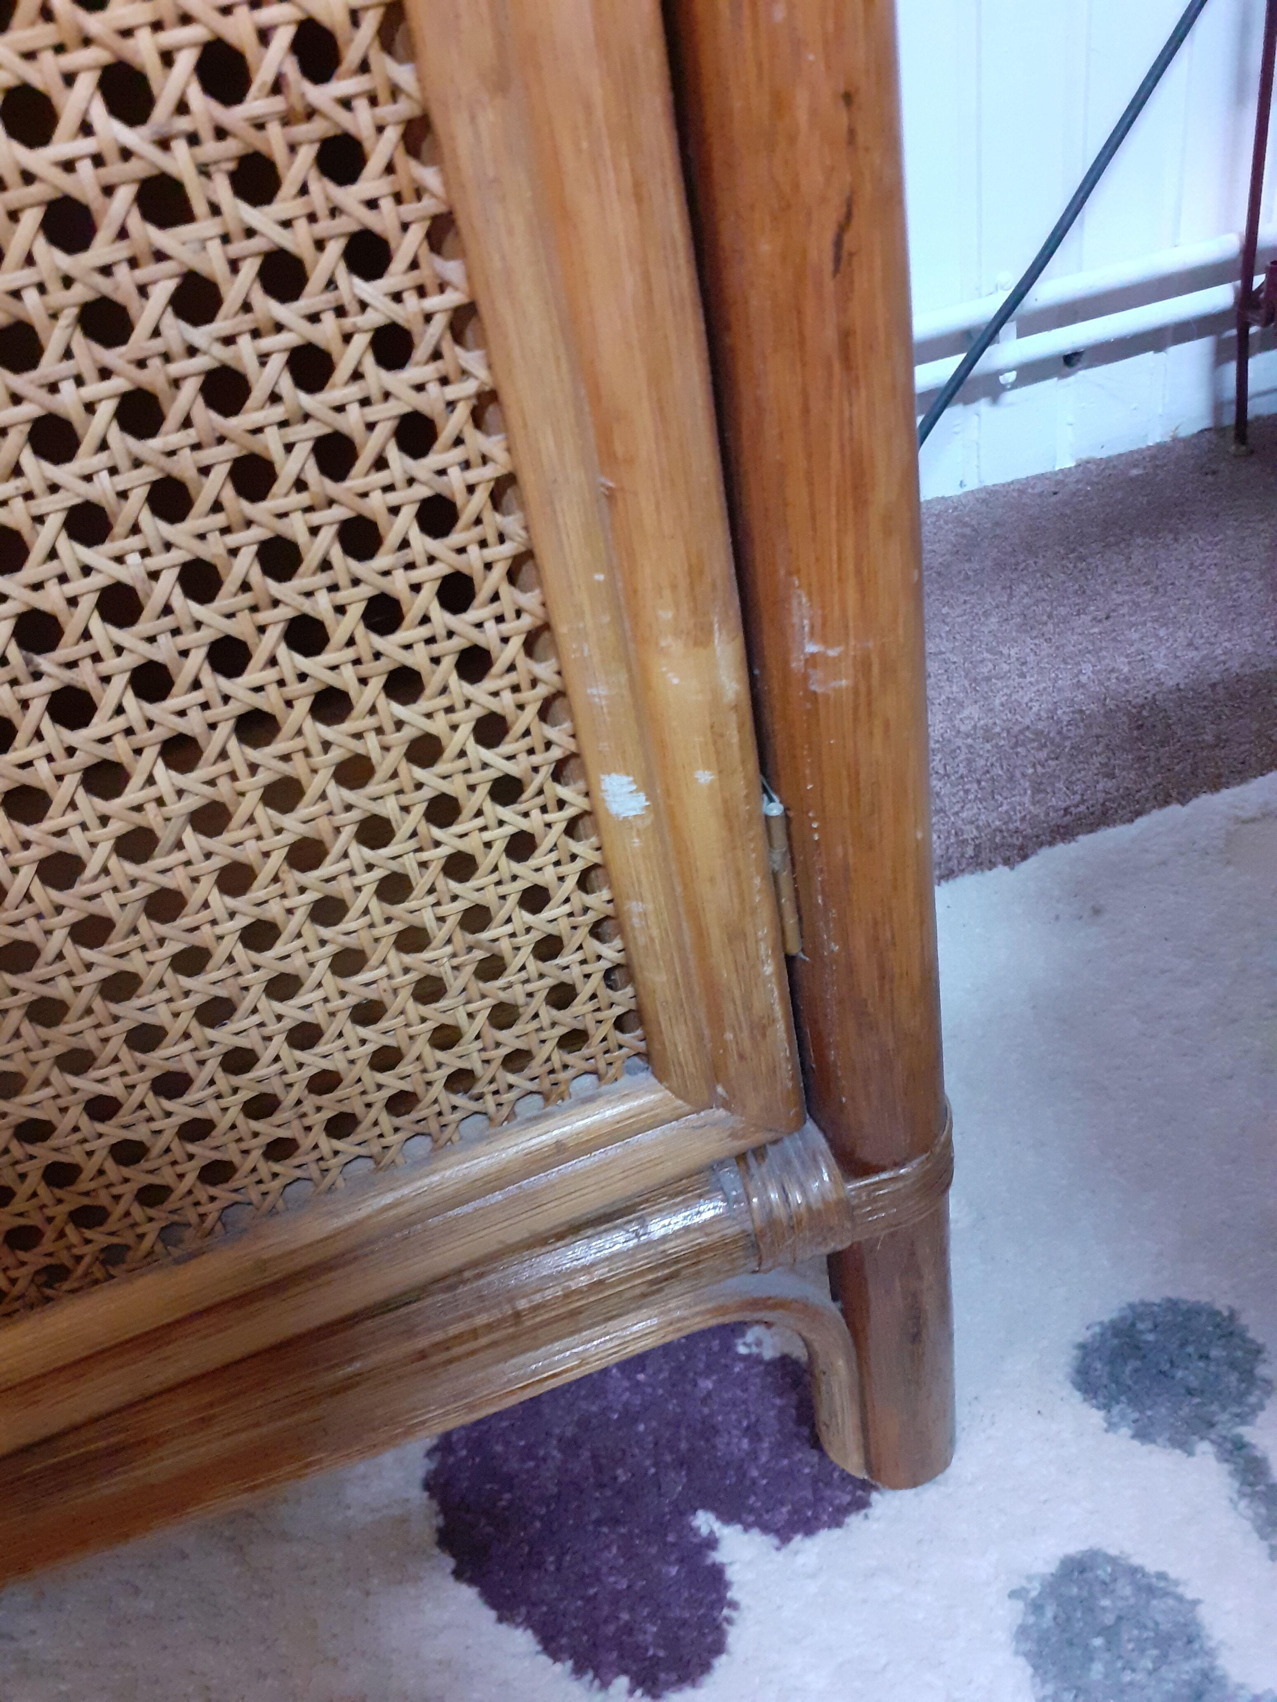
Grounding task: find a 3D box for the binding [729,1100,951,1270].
[{"bbox_3d":[0.049,0.079,0.328,0.060,0.031,0.033,-20,37,-13],"label":"binding"}]

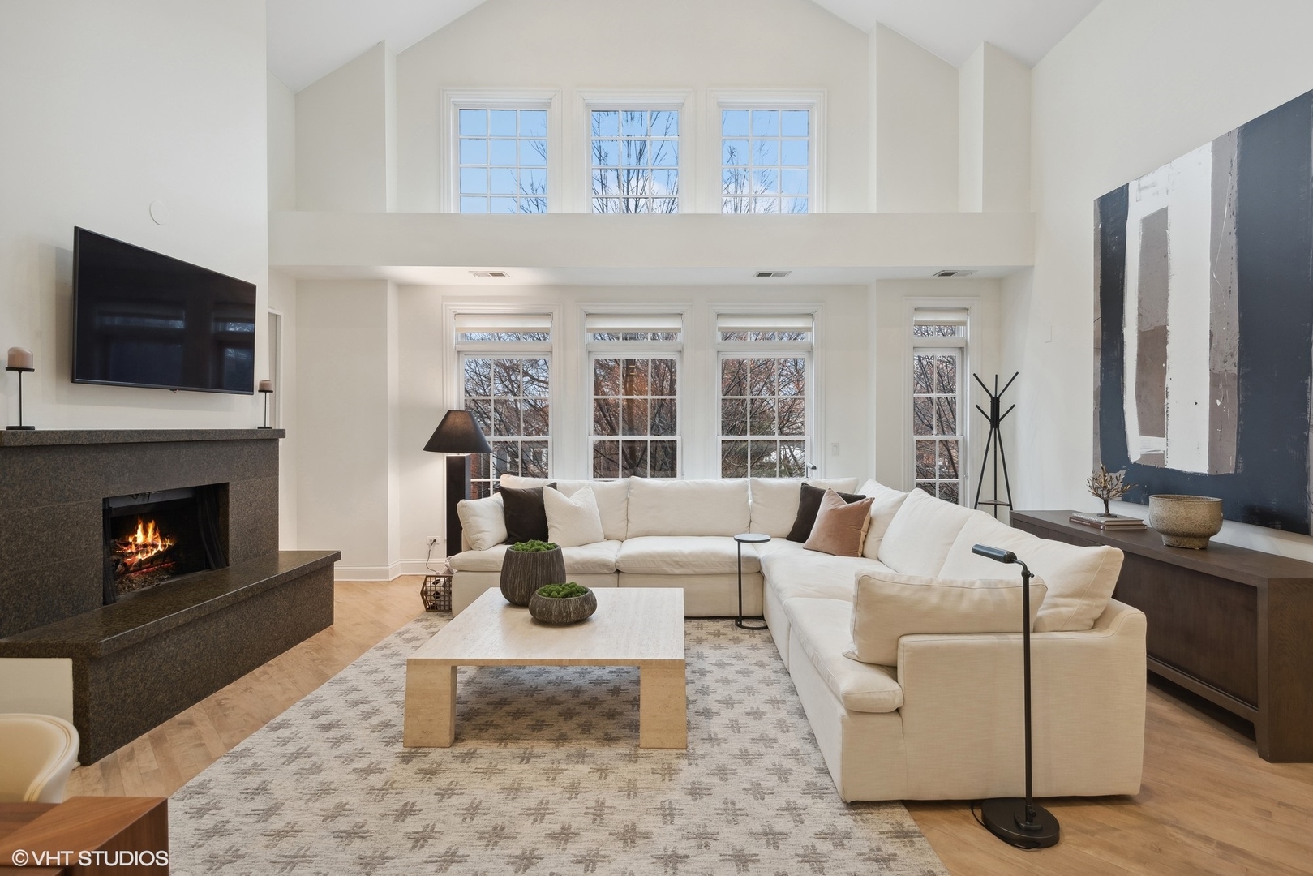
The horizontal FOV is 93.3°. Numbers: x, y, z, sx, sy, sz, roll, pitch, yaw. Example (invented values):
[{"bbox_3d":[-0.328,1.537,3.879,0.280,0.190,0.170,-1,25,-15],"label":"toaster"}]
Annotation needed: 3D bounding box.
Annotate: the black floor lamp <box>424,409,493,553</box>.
[{"bbox_3d":[-1.656,0.523,5.162,0.571,1.514,0.571,0,1,1],"label":"black floor lamp"}]

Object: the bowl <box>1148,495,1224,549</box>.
[{"bbox_3d":[2.754,0.439,3.236,0.288,0.243,0.288,0,1,1],"label":"bowl"}]

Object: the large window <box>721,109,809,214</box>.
[{"bbox_3d":[1.003,-2.512,5.719,0.832,1.069,0.098,0,1,0],"label":"large window"}]

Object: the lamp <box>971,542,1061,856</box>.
[{"bbox_3d":[1.206,0.838,2.102,0.220,0.904,0.283,0,1,-24],"label":"lamp"}]

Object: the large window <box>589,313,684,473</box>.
[{"bbox_3d":[-0.206,-0.173,5.798,0.882,1.956,0.139,0,1,1],"label":"large window"}]

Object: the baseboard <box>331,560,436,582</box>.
[{"bbox_3d":[-2.415,1.185,5.524,0.831,0.147,0.274,0,1,0],"label":"baseboard"}]

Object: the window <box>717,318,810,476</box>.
[{"bbox_3d":[1.012,-0.173,5.798,0.901,1.956,0.139,0,1,1],"label":"window"}]

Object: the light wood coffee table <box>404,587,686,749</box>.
[{"bbox_3d":[-0.453,1.125,3.241,1.211,0.377,1.211,0,1,1],"label":"light wood coffee table"}]

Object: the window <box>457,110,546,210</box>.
[{"bbox_3d":[-1.419,-2.512,5.719,0.851,1.069,0.098,0,1,0],"label":"window"}]

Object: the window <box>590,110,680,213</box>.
[{"bbox_3d":[-0.199,-2.512,5.719,0.832,1.069,0.098,0,1,0],"label":"window"}]

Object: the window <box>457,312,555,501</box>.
[{"bbox_3d":[-1.429,-0.173,5.798,0.911,1.956,0.139,0,1,1],"label":"window"}]

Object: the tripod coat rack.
[{"bbox_3d":[2.701,0.378,4.964,0.516,1.812,0.476,0,1,1],"label":"tripod coat rack"}]

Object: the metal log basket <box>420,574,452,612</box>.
[{"bbox_3d":[-1.564,1.134,4.614,0.283,0.271,0.225,0,1,0],"label":"metal log basket"}]

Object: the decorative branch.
[{"bbox_3d":[2.860,0.330,3.910,0.264,0.332,0.196,0,1,0],"label":"decorative branch"}]

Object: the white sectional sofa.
[{"bbox_3d":[0.179,0.841,3.901,3.316,0.923,3.276,0,1,1],"label":"white sectional sofa"}]

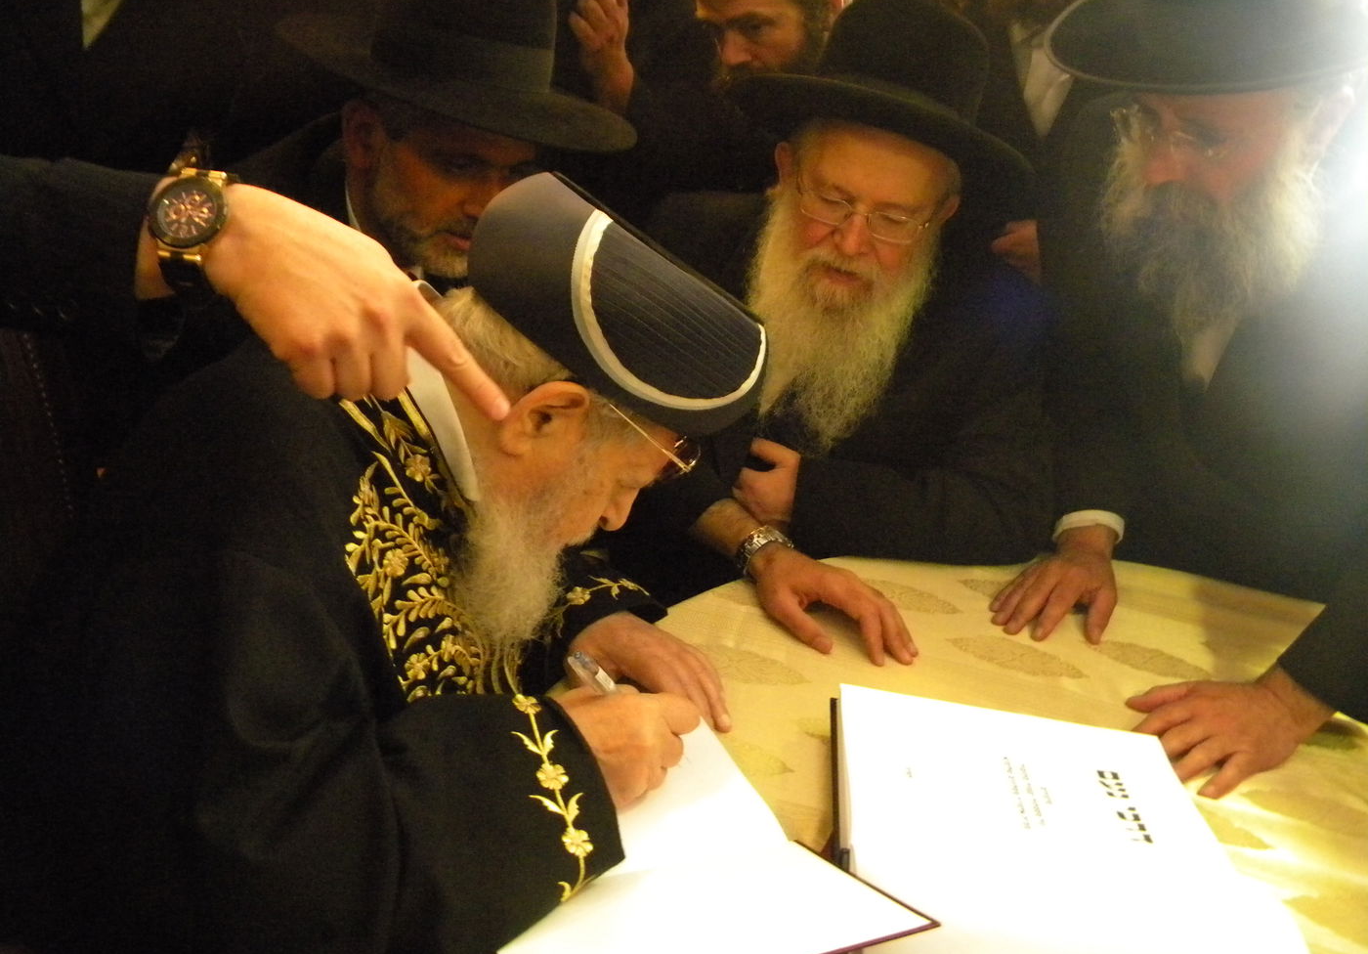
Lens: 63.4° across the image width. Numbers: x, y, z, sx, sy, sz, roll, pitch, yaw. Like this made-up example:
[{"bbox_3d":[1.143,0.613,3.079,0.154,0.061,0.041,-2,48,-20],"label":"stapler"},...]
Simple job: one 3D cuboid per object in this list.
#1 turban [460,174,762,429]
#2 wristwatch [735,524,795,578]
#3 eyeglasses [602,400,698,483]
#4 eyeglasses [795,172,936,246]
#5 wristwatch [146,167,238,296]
[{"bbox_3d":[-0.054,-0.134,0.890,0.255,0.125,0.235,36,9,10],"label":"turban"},{"bbox_3d":[0.083,0.076,1.120,0.066,0.056,0.036,-22,30,-16],"label":"wristwatch"},{"bbox_3d":[-0.044,-0.054,0.899,0.142,0.045,0.138,40,8,-3],"label":"eyeglasses"},{"bbox_3d":[0.195,-0.302,1.153,0.137,0.043,0.140,15,40,5],"label":"eyeglasses"},{"bbox_3d":[-0.264,-0.135,0.617,0.045,0.066,0.058,4,-15,4],"label":"wristwatch"}]

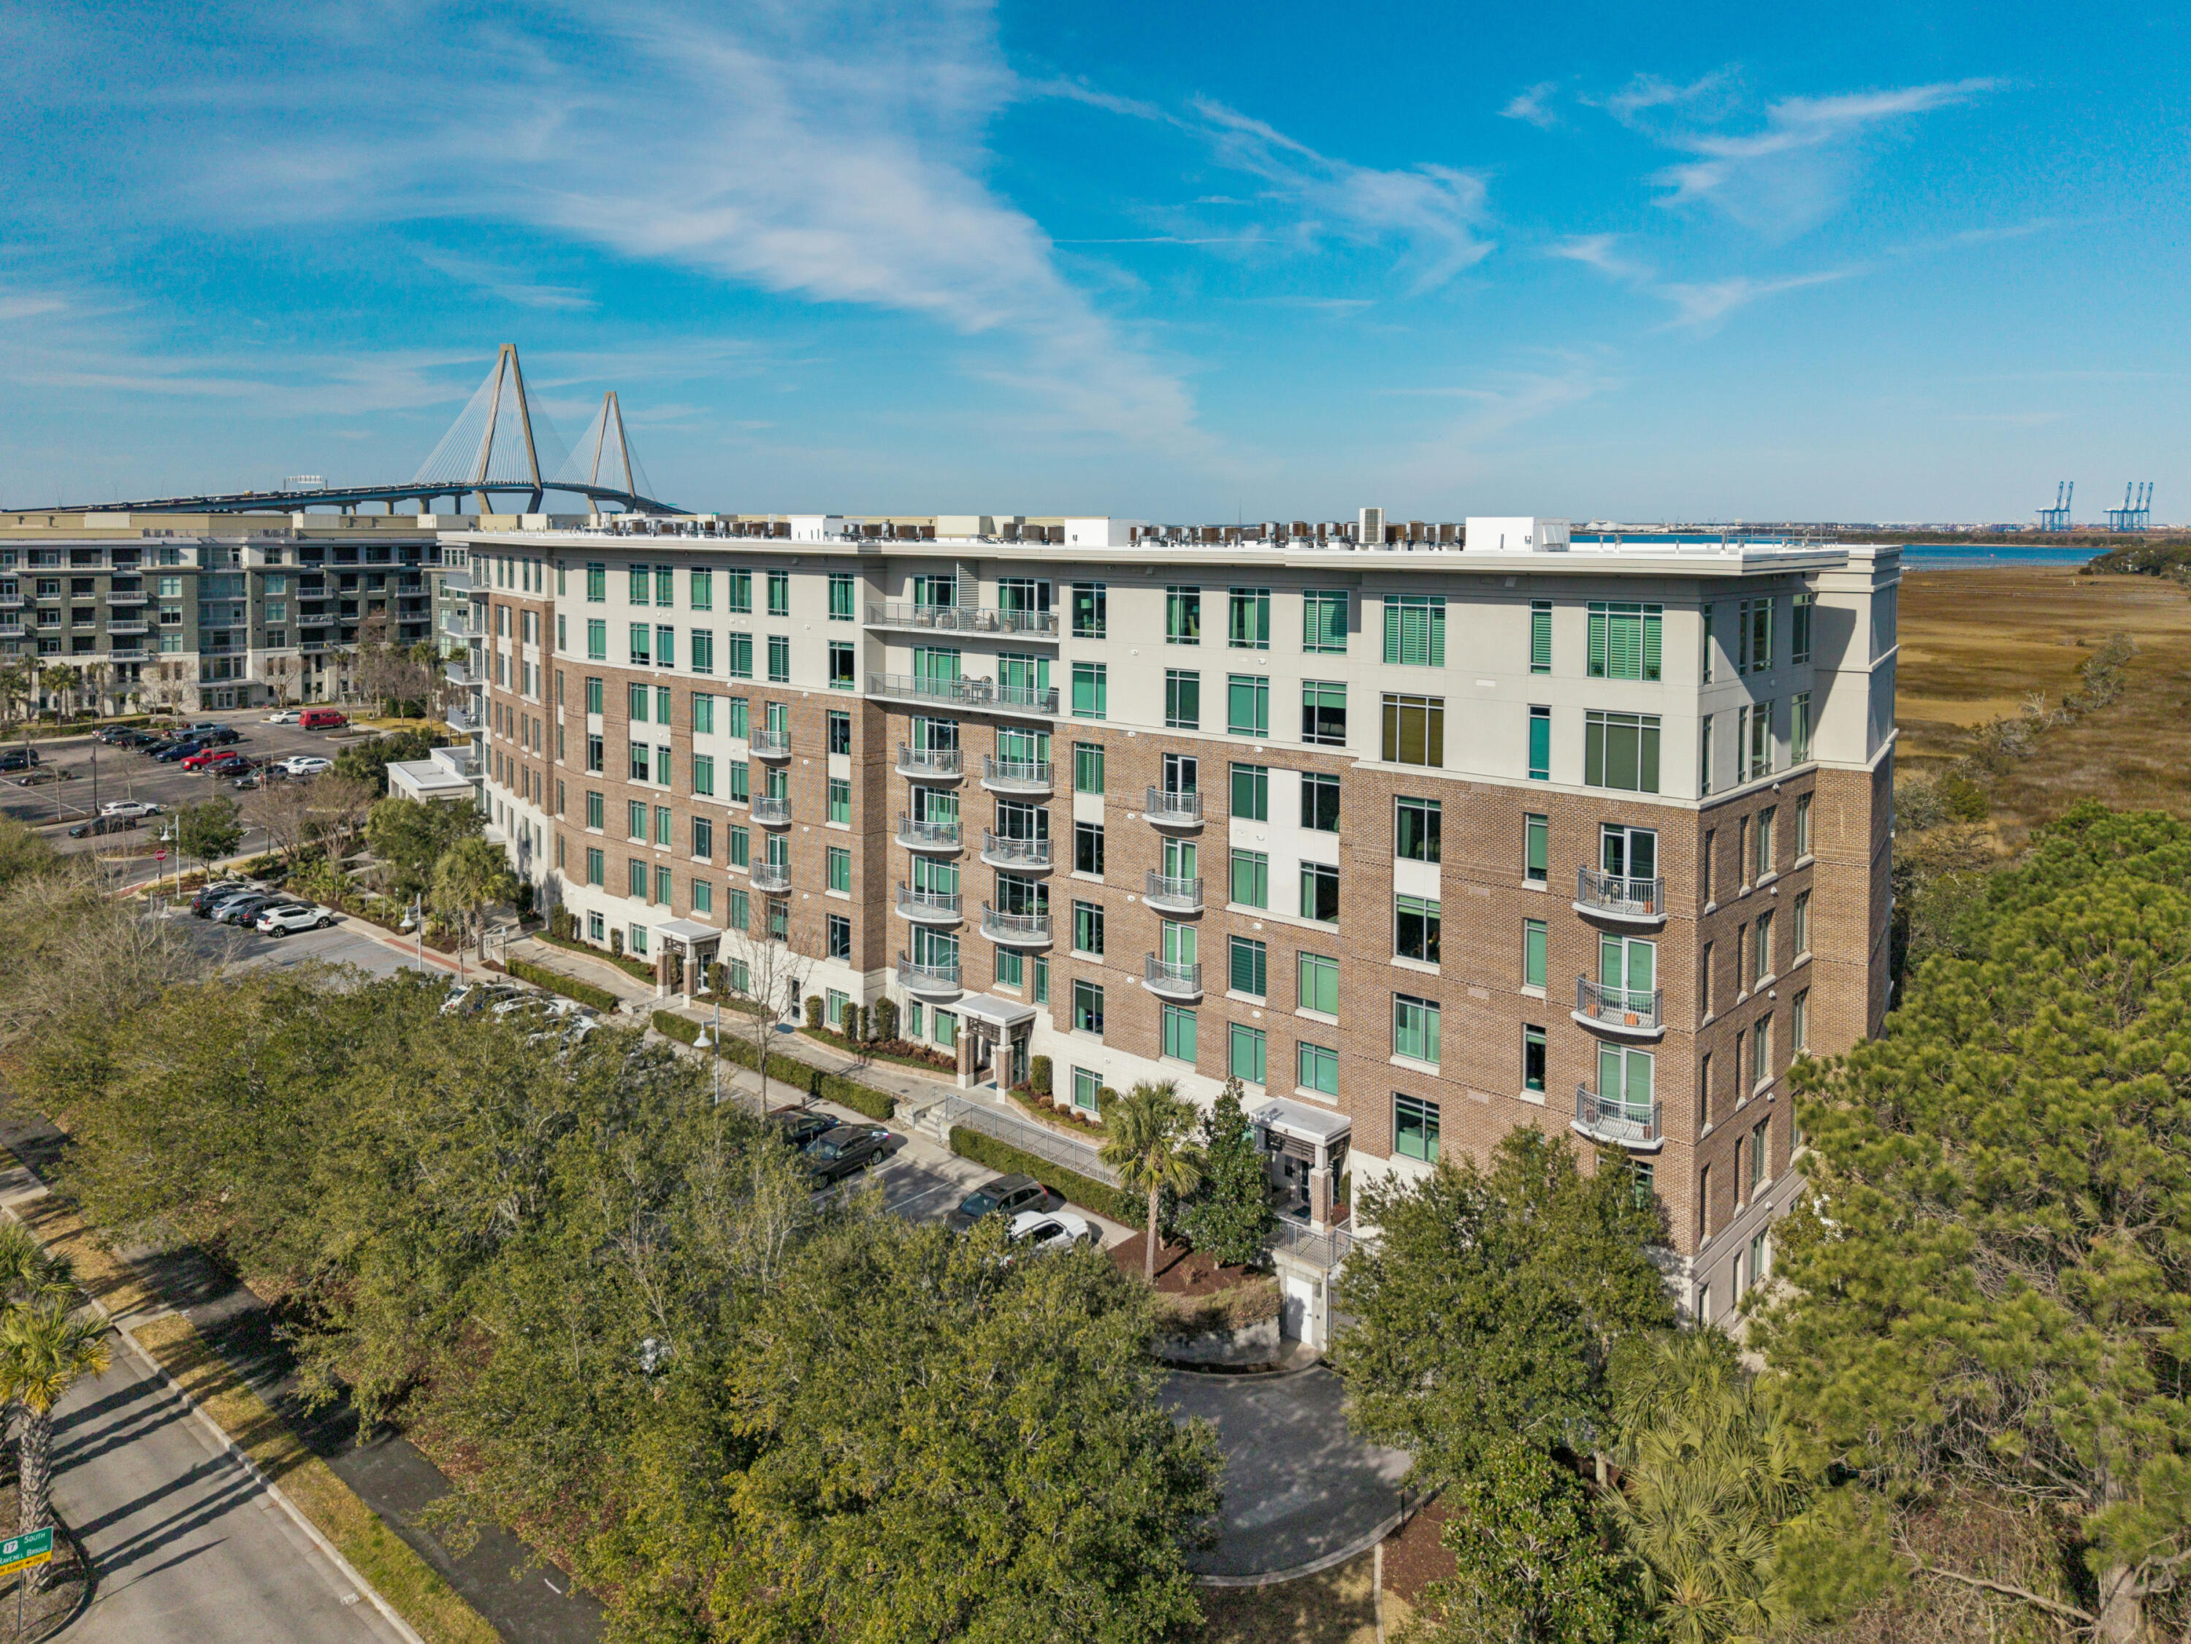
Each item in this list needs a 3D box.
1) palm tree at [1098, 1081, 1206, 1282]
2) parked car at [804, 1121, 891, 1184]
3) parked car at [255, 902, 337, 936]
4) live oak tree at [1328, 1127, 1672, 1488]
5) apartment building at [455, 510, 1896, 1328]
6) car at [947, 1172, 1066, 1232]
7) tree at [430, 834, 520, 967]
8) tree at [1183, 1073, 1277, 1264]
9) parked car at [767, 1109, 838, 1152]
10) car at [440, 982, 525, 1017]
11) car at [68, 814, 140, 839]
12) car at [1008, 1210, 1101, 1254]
[{"bbox_3d":[1.813,11.745,49.500,3.400,6.300,3.400,0,10,0],"label":"palm tree"},{"bbox_3d":[-10.030,12.579,58.100,1.850,1.470,4.850,9,13,41],"label":"parked car"},{"bbox_3d":[-49.735,5.982,94.421,1.860,1.630,4.420,9,14,39],"label":"parked car"},{"bbox_3d":[10.526,13.006,39.500,8.700,9.900,8.400,0,10,0],"label":"live oak tree"},{"bbox_3d":[-6.432,-2.794,76.988,83.000,23.600,19.800,10,14,43],"label":"apartment building"},{"bbox_3d":[-3.461,13.896,54.375,1.860,1.640,4.550,9,14,39],"label":"car"},{"bbox_3d":[-34.419,4.333,84.500,4.400,7.000,4.400,0,10,0],"label":"tree"},{"bbox_3d":[4.511,11.965,51.353,3.100,6.600,3.100,0,11,0],"label":"tree"},{"bbox_3d":[-12.337,12.691,60.930,1.830,1.460,4.600,9,14,39],"label":"parked car"},{"bbox_3d":[-30.900,8.932,76.500,1.850,1.550,4.600,8,13,38],"label":"car"},{"bbox_3d":[-81.485,0.110,124.448,1.860,1.500,4.700,6,13,26],"label":"car"},{"bbox_3d":[-1.898,14.378,52.401,1.820,1.460,4.450,9,14,39],"label":"car"}]

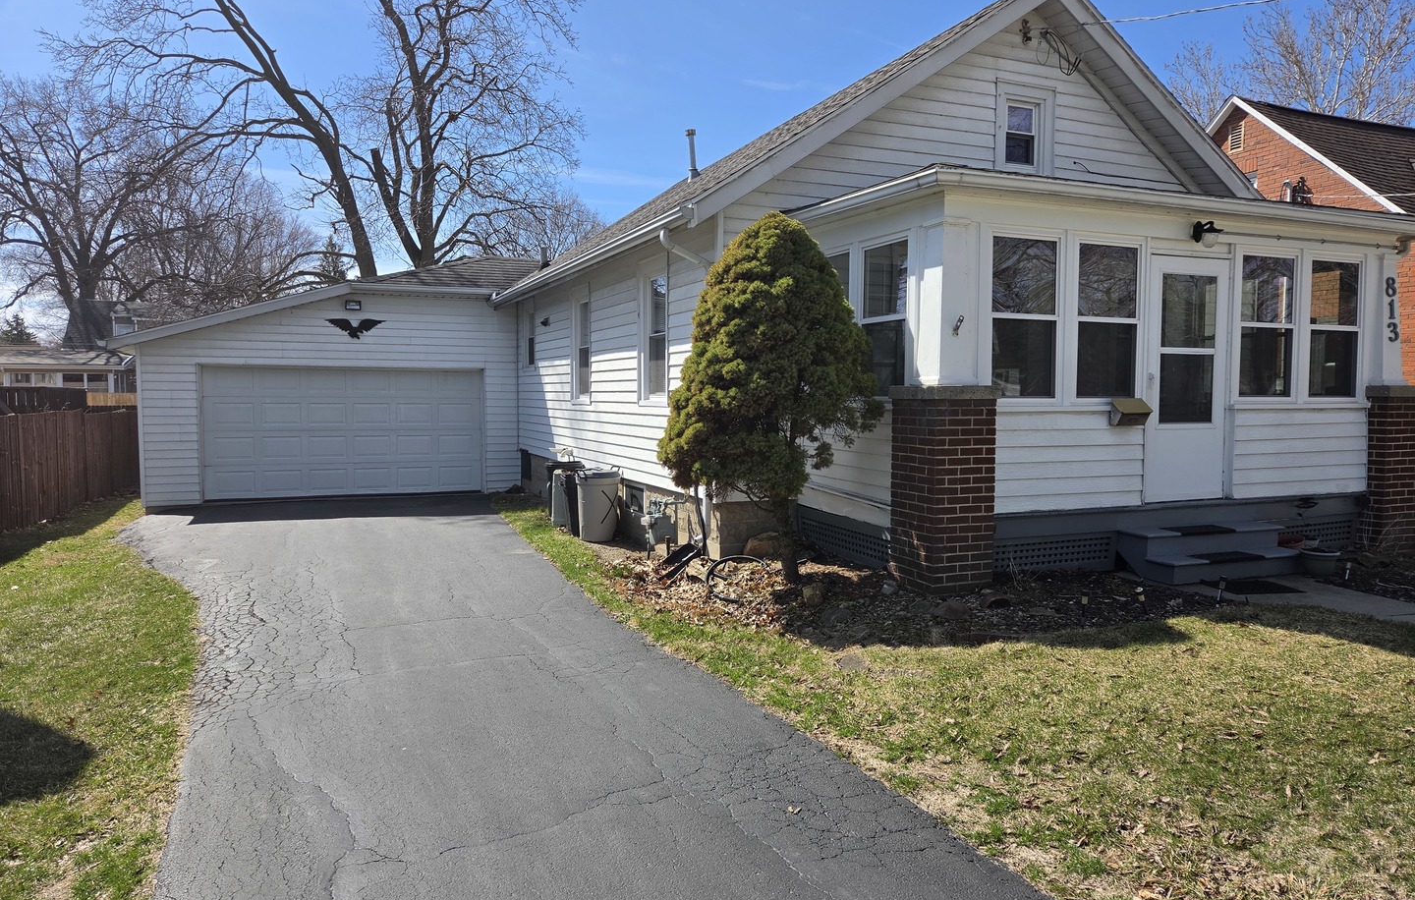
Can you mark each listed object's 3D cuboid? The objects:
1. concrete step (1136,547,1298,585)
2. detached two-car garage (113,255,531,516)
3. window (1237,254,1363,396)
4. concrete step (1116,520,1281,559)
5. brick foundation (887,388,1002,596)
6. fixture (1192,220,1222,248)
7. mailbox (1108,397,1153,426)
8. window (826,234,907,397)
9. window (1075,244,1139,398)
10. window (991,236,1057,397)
[{"bbox_3d":[4.026,0.905,7.331,1.380,0.165,0.300,-1,3,-22],"label":"concrete step"},{"bbox_3d":[-7.178,-1.434,18.190,6.500,4.250,6.400,-1,3,-22],"label":"detached two-car garage"},{"bbox_3d":[5.122,-1.051,8.146,1.492,1.205,0.100,-1,3,-22],"label":"window"},{"bbox_3d":[3.961,0.722,7.576,1.420,0.180,0.300,-1,3,-22],"label":"concrete step"},{"bbox_3d":[1.728,0.278,6.884,0.575,1.460,0.575,-1,3,-22],"label":"brick foundation"},{"bbox_3d":[4.005,-1.729,7.514,0.165,0.220,0.210,-1,3,-22],"label":"fixture"},{"bbox_3d":[3.322,-0.297,7.354,0.310,0.210,0.125,-1,3,-22],"label":"mailbox"},{"bbox_3d":[1.230,-1.016,7.684,0.110,1.216,1.430,-1,3,-22],"label":"window"},{"bbox_3d":[3.096,-0.996,7.322,0.624,1.206,0.100,-1,3,-22],"label":"window"},{"bbox_3d":[2.353,-0.980,7.019,0.621,1.206,0.100,-1,3,-22],"label":"window"}]

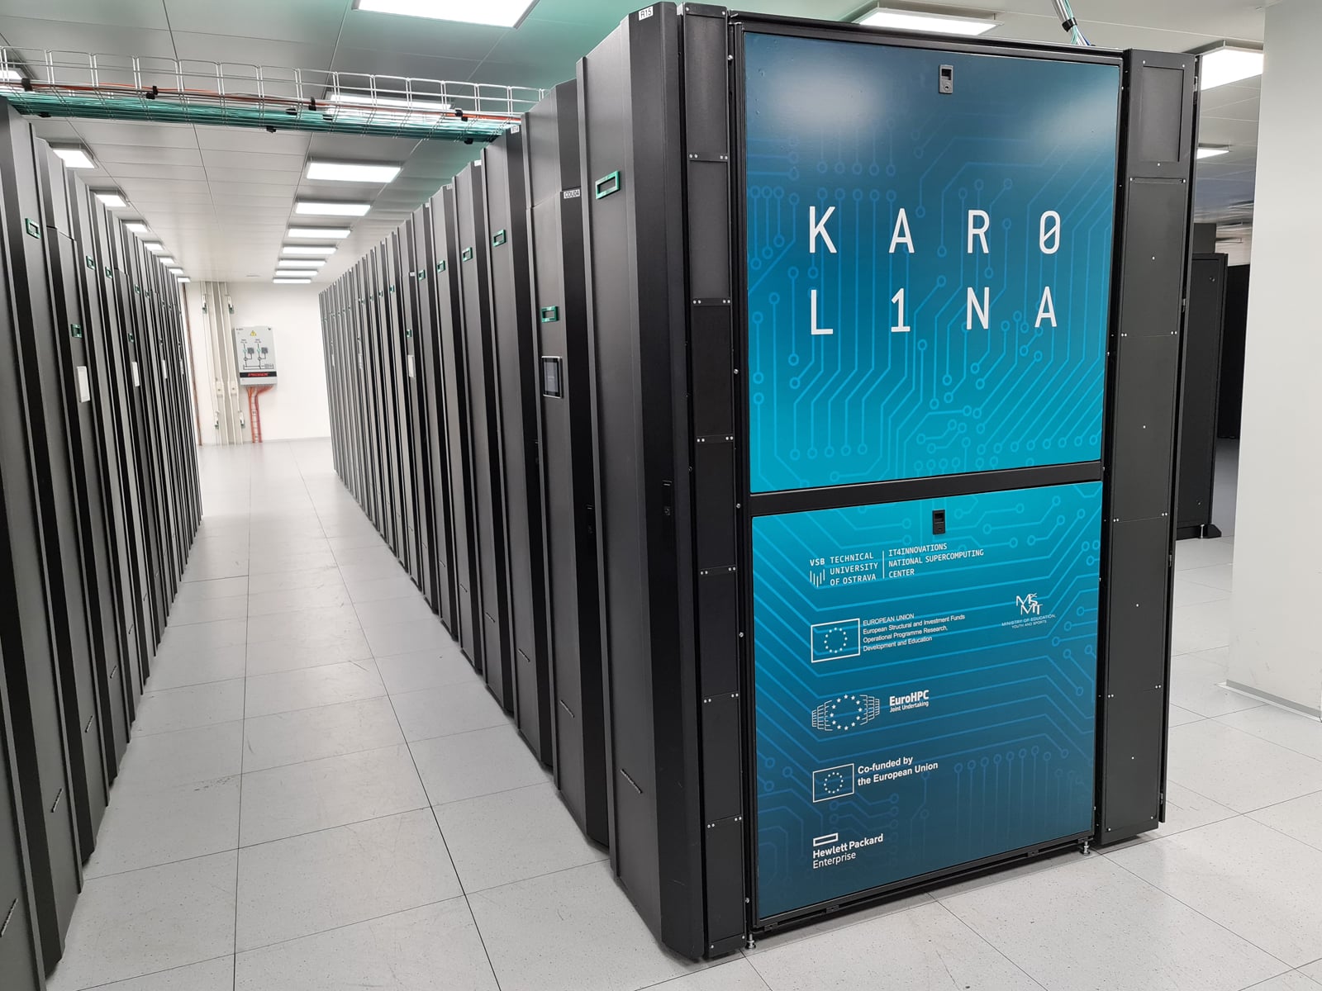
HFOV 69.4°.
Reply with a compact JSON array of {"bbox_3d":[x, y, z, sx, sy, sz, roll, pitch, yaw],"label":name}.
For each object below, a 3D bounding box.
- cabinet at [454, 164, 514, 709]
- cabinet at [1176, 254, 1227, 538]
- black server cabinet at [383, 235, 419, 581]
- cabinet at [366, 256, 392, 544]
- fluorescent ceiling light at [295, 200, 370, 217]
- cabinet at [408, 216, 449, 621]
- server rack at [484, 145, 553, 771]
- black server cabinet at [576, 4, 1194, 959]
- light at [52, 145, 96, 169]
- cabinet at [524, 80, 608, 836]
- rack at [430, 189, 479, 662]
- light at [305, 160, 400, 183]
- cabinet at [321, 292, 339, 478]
[{"bbox_3d":[-0.035,-0.290,4.455,1.660,2.280,0.600,-6,10,-22],"label":"cabinet"},{"bbox_3d":[3.464,-0.694,7.082,1.090,2.050,0.620,-5,10,-22],"label":"cabinet"},{"bbox_3d":[-1.050,-0.602,6.597,1.450,2.295,0.600,-5,10,-22],"label":"black server cabinet"},{"bbox_3d":[-1.512,-0.763,7.693,1.450,2.295,0.600,-5,10,-22],"label":"cabinet"},{"bbox_3d":[-2.849,-2.508,8.265,0.600,0.070,0.600,-5,10,-22],"label":"fluorescent ceiling light"},{"bbox_3d":[-0.589,-0.441,5.501,1.450,2.295,0.600,-5,10,-22],"label":"cabinet"},{"bbox_3d":[0.103,-0.200,3.857,1.450,2.295,0.600,-5,10,-22],"label":"server rack"},{"bbox_3d":[0.665,-0.049,2.802,1.670,2.295,0.600,-5,10,-22],"label":"black server cabinet"},{"bbox_3d":[-4.090,-2.229,6.252,0.620,0.060,0.620,-5,10,-22],"label":"light"},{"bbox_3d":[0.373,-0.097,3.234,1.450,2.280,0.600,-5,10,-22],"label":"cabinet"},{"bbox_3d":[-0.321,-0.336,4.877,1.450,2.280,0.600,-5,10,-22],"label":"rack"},{"bbox_3d":[-2.279,-2.414,7.067,0.620,0.060,0.620,-5,10,-22],"label":"light"},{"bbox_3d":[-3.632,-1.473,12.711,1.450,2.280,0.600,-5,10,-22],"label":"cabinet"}]

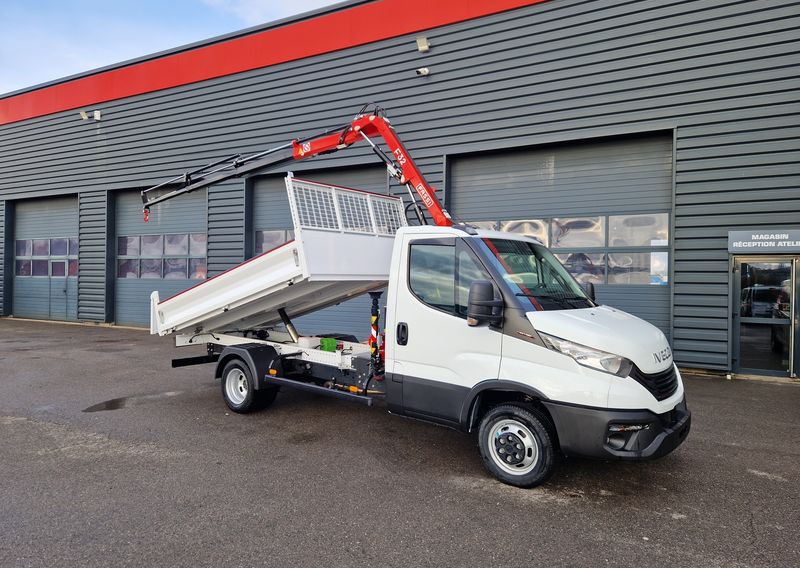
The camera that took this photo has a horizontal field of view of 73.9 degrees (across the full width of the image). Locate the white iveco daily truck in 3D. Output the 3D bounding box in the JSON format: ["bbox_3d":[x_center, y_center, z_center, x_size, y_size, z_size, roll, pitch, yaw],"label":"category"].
[{"bbox_3d":[-0.739,-0.286,6.851,7.960,3.840,2.300,1,0,38],"label":"white iveco daily truck"}]

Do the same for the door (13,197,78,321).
[{"bbox_3d":[-13.689,-0.956,20.544,4.880,4.700,0.240,1,0,27],"label":"door"}]

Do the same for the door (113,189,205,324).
[{"bbox_3d":[-7.987,-0.870,17.594,4.820,4.700,0.240,1,0,27],"label":"door"}]

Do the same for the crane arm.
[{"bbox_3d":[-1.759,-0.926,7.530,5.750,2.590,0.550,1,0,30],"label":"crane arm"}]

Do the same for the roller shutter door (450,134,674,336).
[{"bbox_3d":[3.304,-0.700,11.751,4.850,4.700,0.240,1,0,27],"label":"roller shutter door"}]

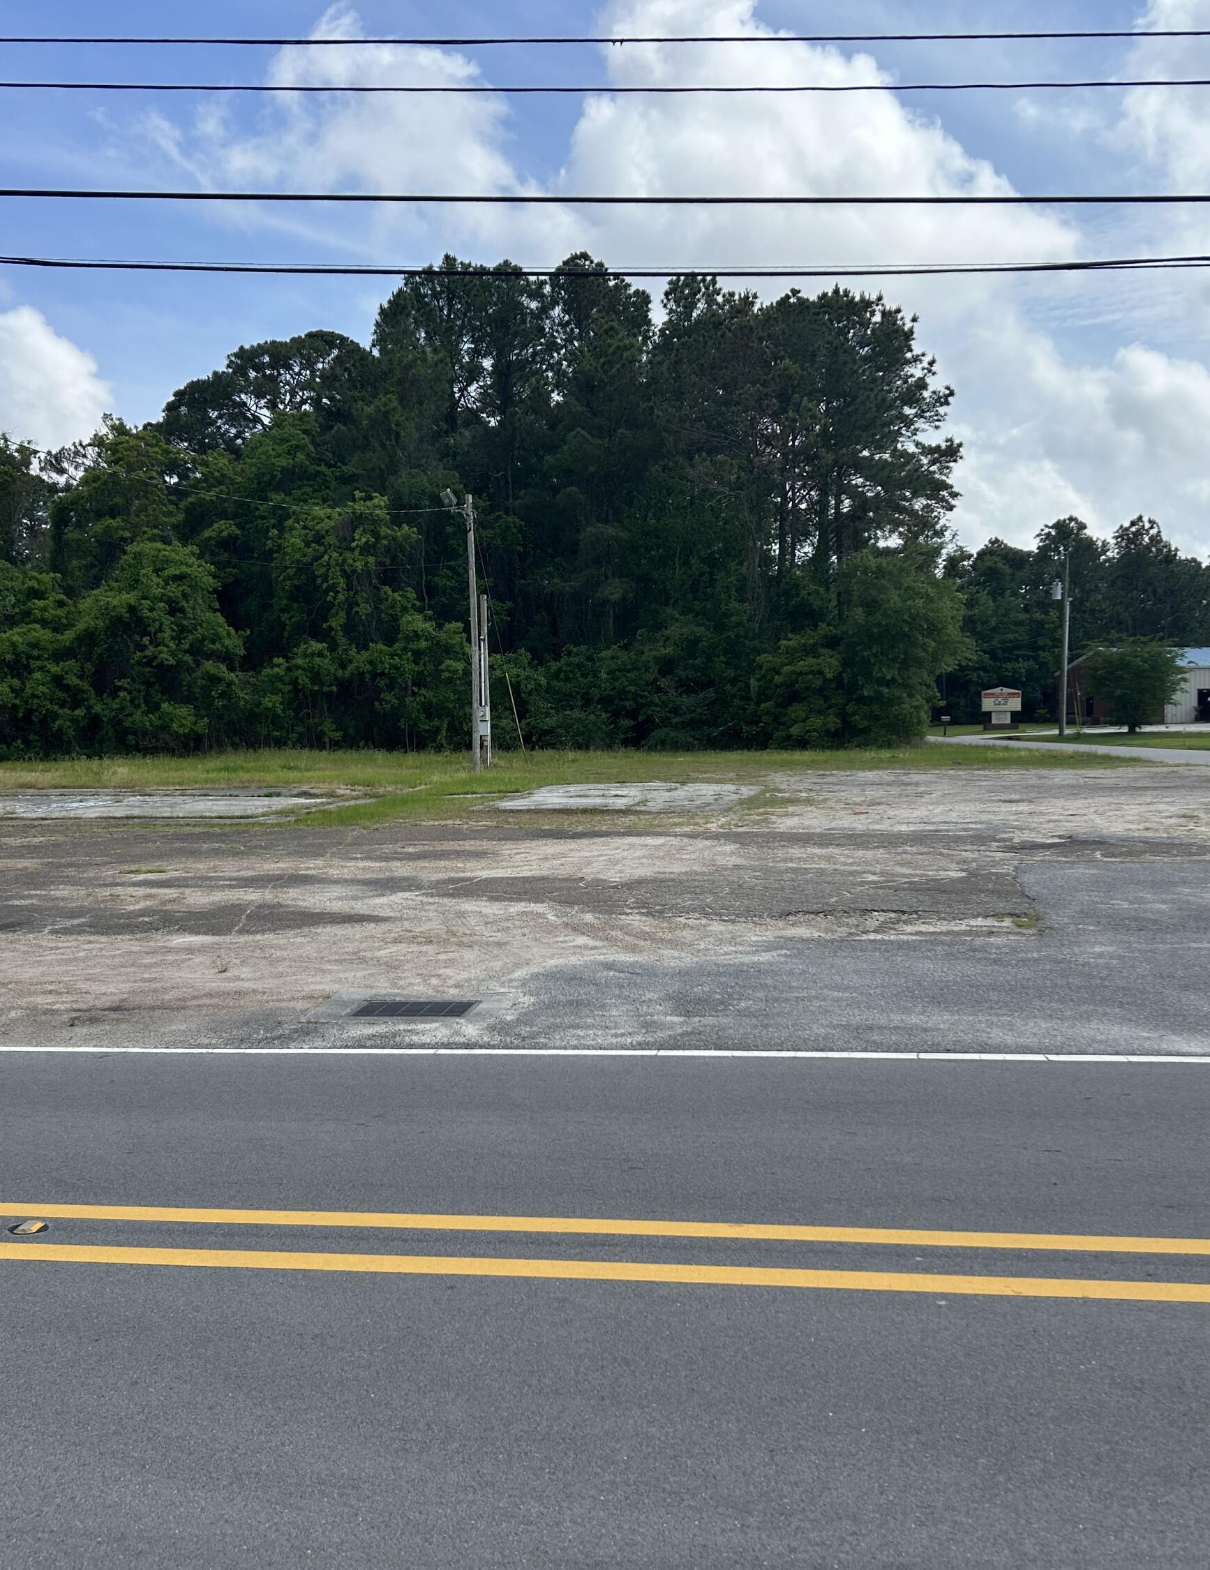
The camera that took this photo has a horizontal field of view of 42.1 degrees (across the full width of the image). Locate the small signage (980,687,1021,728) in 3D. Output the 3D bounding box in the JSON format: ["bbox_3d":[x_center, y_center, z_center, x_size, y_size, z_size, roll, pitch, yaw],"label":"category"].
[{"bbox_3d":[26.178,-5.084,104.000,2.600,2.800,0.500,-1,2,6],"label":"small signage"}]

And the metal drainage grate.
[{"bbox_3d":[-1.135,1.375,9.494,0.670,0.050,0.490,-1,3,11],"label":"metal drainage grate"}]

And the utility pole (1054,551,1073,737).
[{"bbox_3d":[25.074,-7.711,86.000,0.900,10.050,0.500,-2,2,0],"label":"utility pole"}]

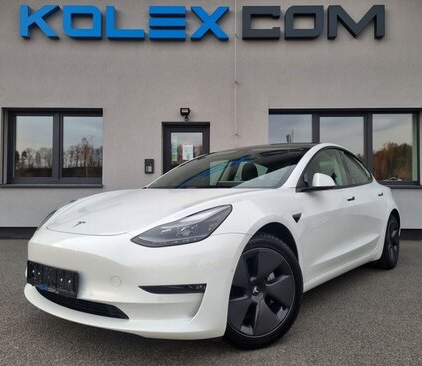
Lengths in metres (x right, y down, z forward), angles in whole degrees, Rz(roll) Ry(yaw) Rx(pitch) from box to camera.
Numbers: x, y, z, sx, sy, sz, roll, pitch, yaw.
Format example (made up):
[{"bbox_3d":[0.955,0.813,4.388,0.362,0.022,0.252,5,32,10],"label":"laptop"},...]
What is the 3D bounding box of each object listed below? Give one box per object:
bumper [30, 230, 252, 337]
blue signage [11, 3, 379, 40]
[{"bbox_3d":[-0.700,0.524,2.281,1.830,0.520,0.630,-1,-2,39],"label":"bumper"},{"bbox_3d":[-0.172,-3.128,7.153,7.080,0.630,0.140,0,-2,0],"label":"blue signage"}]

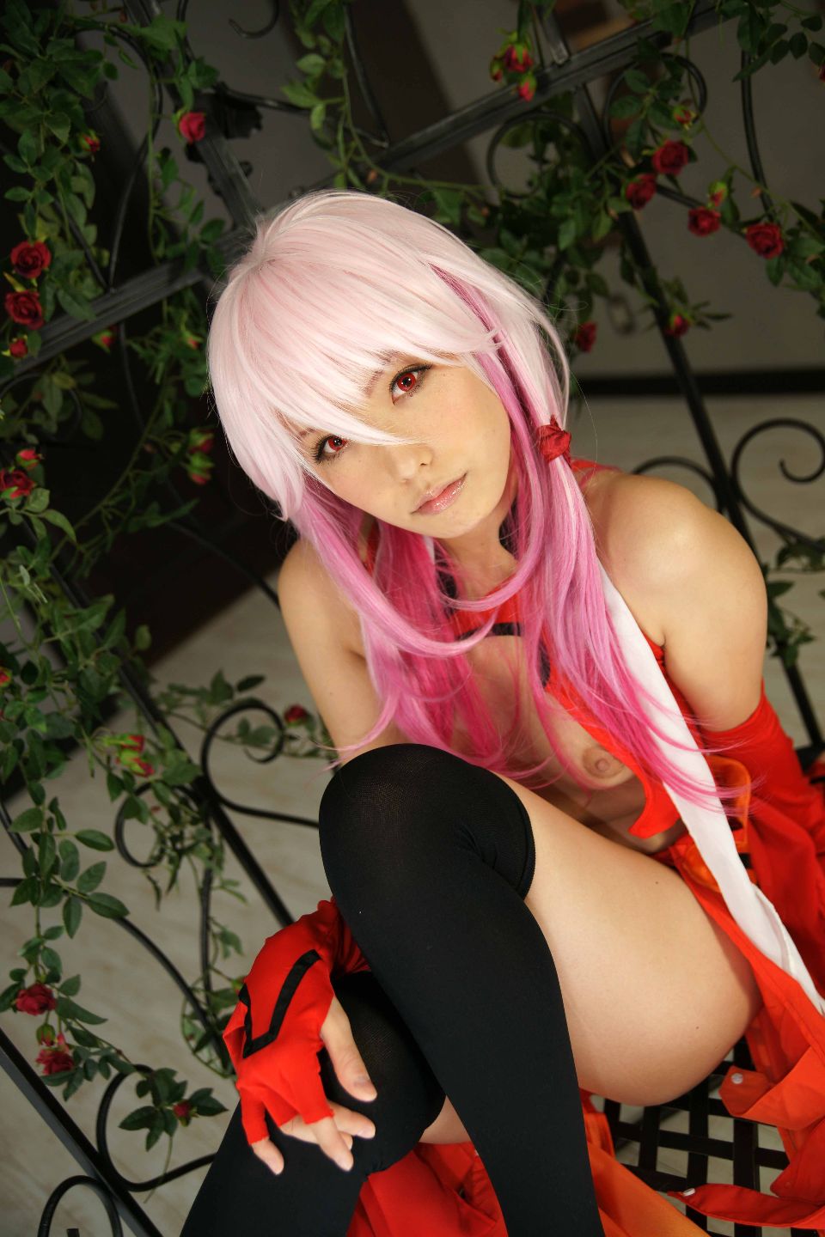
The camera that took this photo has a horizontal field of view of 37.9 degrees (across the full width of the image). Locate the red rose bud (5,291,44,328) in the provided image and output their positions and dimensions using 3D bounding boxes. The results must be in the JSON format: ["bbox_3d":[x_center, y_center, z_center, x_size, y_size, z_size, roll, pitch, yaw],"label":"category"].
[{"bbox_3d":[-0.318,-0.253,0.985,0.033,0.032,0.025,-31,15,-8],"label":"red rose bud"}]

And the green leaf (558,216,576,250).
[{"bbox_3d":[0.143,-0.355,1.110,0.017,0.033,0.008,15,0,13],"label":"green leaf"}]

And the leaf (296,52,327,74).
[{"bbox_3d":[-0.088,-0.485,1.050,0.027,0.018,0.008,-4,7,0],"label":"leaf"}]

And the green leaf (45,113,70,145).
[{"bbox_3d":[-0.343,-0.472,1.160,0.021,0.032,0.008,-27,0,3],"label":"green leaf"}]

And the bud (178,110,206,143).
[{"bbox_3d":[-0.222,-0.494,1.210,0.031,0.031,0.029,0,15,-39],"label":"bud"}]

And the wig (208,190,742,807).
[{"bbox_3d":[0.037,-0.091,0.860,0.280,0.480,0.260,-32,14,5],"label":"wig"}]

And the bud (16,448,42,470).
[{"bbox_3d":[-0.363,-0.151,1.140,0.022,0.022,0.021,6,21,0],"label":"bud"}]

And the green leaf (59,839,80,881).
[{"bbox_3d":[-0.314,0.221,1.100,0.018,0.039,0.009,-6,0,-1],"label":"green leaf"}]

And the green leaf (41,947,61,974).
[{"bbox_3d":[-0.330,0.313,1.100,0.017,0.029,0.008,-30,0,-6],"label":"green leaf"}]

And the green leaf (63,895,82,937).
[{"bbox_3d":[-0.300,0.262,1.060,0.016,0.036,0.009,-3,9,-16],"label":"green leaf"}]

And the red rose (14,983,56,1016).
[{"bbox_3d":[-0.344,0.348,1.100,0.037,0.037,0.029,5,35,8],"label":"red rose"}]

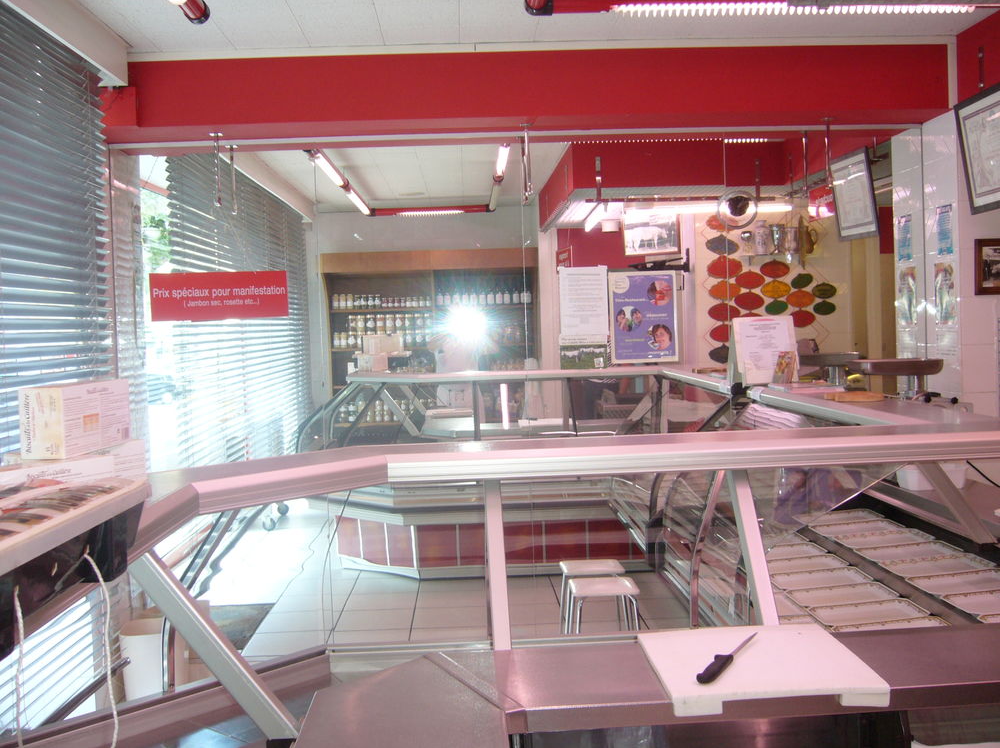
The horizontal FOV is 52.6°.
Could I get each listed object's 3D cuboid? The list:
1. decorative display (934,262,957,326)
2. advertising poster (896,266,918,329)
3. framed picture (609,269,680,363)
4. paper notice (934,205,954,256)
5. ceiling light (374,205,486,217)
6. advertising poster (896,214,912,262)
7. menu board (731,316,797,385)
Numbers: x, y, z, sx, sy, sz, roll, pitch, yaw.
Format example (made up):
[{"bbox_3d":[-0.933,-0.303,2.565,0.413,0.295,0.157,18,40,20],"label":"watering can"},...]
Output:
[{"bbox_3d":[1.919,-0.343,4.374,0.015,0.268,0.172,-2,3,-2],"label":"decorative display"},{"bbox_3d":[1.907,-0.361,4.734,0.012,0.268,0.172,-2,3,-2],"label":"advertising poster"},{"bbox_3d":[0.643,-0.251,4.503,0.298,0.405,0.020,-2,3,-2],"label":"framed picture"},{"bbox_3d":[1.910,-0.618,4.343,0.012,0.213,0.145,-2,3,-2],"label":"paper notice"},{"bbox_3d":[-0.593,-1.431,8.872,1.020,0.070,0.075,-2,3,-2],"label":"ceiling light"},{"bbox_3d":[1.897,-0.638,4.738,0.012,0.213,0.145,-2,3,-2],"label":"advertising poster"},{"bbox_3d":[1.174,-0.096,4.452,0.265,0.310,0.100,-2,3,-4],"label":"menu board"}]

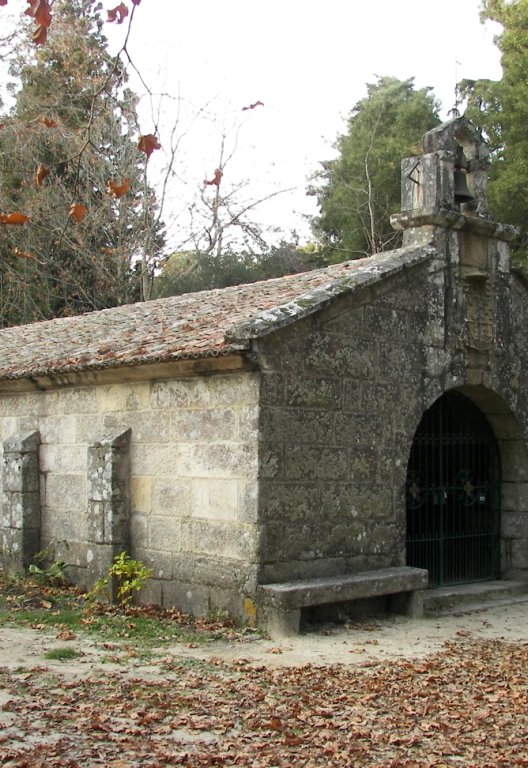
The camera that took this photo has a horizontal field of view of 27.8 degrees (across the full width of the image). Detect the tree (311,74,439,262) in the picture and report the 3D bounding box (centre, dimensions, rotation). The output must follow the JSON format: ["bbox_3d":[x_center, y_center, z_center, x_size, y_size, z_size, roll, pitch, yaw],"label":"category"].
[{"bbox_3d":[3.639,-3.003,33.403,4.803,13.028,4.323,3,-5,-41],"label":"tree"}]

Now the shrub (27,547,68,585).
[{"bbox_3d":[-2.605,2.195,12.892,0.484,0.460,0.435,3,-5,-41],"label":"shrub"}]

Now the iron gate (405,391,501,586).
[{"bbox_3d":[2.087,1.205,12.503,2.192,2.293,0.081,3,-5,-41],"label":"iron gate"}]

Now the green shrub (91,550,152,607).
[{"bbox_3d":[-1.506,2.057,11.280,0.656,0.592,0.500,3,-5,-41],"label":"green shrub"}]

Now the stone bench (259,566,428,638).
[{"bbox_3d":[0.824,2.130,10.473,2.009,0.428,0.398,3,-5,-41],"label":"stone bench"}]

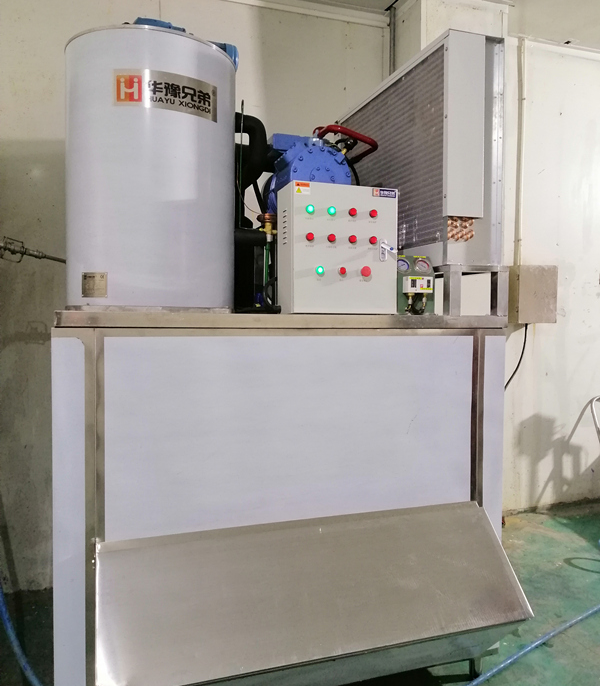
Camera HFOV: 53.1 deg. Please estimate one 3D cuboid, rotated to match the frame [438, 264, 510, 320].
[{"bbox_3d":[0.608,-0.227,2.956,0.295,0.209,0.900,0,2,-19],"label":"frame"}]

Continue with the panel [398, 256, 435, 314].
[{"bbox_3d":[0.485,-0.248,2.525,0.213,0.272,0.110,0,2,-19],"label":"panel"}]

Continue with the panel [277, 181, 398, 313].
[{"bbox_3d":[0.154,-0.364,2.413,0.448,0.497,0.165,0,2,-19],"label":"panel"}]

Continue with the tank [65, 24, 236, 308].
[{"bbox_3d":[-0.606,-0.631,2.482,0.670,1.023,0.670,0,2,-19],"label":"tank"}]

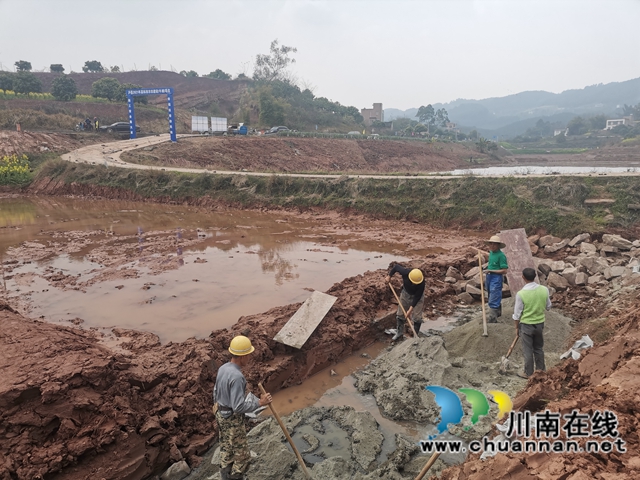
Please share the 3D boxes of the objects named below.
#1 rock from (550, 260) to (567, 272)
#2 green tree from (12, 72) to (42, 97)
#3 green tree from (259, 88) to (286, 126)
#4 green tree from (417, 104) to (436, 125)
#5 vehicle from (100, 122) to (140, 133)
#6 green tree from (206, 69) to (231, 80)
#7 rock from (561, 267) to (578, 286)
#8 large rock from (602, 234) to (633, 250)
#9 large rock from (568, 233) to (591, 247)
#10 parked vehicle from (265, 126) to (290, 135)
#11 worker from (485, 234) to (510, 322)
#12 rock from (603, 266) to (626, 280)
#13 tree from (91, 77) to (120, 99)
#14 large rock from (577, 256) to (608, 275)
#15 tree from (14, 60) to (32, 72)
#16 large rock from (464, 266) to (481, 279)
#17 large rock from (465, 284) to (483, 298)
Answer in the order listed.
[{"bbox_3d":[5.210,0.577,10.500,0.315,0.203,0.252,7,15,27],"label":"rock"},{"bbox_3d":[-47.462,-25.232,78.000,4.400,4.400,4.300,-6,12,-30],"label":"green tree"},{"bbox_3d":[-8.862,-24.684,90.000,5.200,7.100,5.000,-1,13,-5],"label":"green tree"},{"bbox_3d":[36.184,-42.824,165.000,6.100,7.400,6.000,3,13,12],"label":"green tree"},{"bbox_3d":[-24.486,-13.734,59.000,4.700,1.460,1.820,-6,12,-29],"label":"vehicle"},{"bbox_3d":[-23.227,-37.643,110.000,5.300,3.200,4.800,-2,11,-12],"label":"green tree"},{"bbox_3d":[5.813,0.850,11.200,0.420,0.420,0.420,5,12,25],"label":"rock"},{"bbox_3d":[7.550,0.058,12.200,0.661,0.297,0.462,8,15,32],"label":"large rock"},{"bbox_3d":[7.936,-0.006,14.700,0.660,0.380,0.420,5,12,25],"label":"large rock"},{"bbox_3d":[-6.734,-17.703,78.000,1.820,1.500,4.600,8,13,36],"label":"parked vehicle"},{"bbox_3d":[3.420,0.735,9.350,0.460,1.720,0.520,-9,16,-34],"label":"worker"},{"bbox_3d":[6.628,0.749,10.800,0.420,0.250,0.340,8,16,32],"label":"rock"},{"bbox_3d":[-31.966,-22.498,72.000,3.800,3.600,3.800,-6,14,-22],"label":"tree"},{"bbox_3d":[6.519,0.602,11.500,0.680,0.340,0.480,8,15,30],"label":"large rock"},{"bbox_3d":[-70.889,-41.477,115.000,4.200,3.000,4.100,-7,15,-29],"label":"tree"},{"bbox_3d":[3.163,0.684,10.000,0.347,0.207,0.277,4,14,18],"label":"large rock"},{"bbox_3d":[3.364,1.125,10.500,0.440,0.320,0.400,5,12,25],"label":"large rock"}]

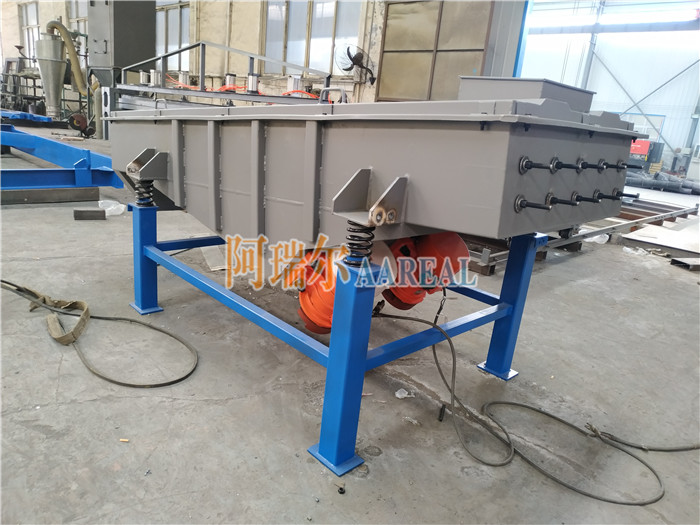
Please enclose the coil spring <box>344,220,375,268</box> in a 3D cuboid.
[{"bbox_3d":[0.036,-0.066,1.724,0.101,0.156,0.101,6,16,-2],"label":"coil spring"}]

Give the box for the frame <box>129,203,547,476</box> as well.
[{"bbox_3d":[-0.185,0.071,2.961,1.497,0.828,2.083,-9,22,-44],"label":"frame"}]

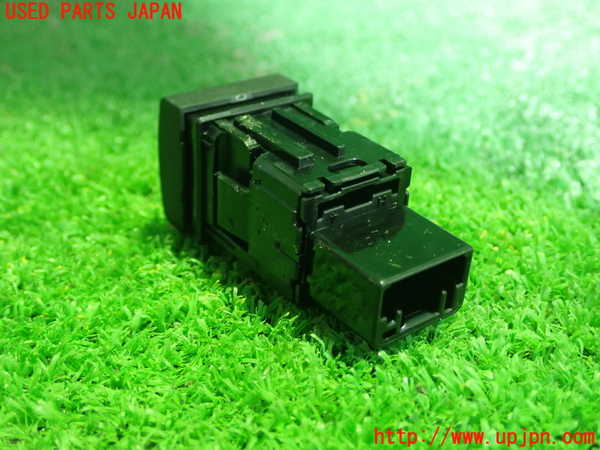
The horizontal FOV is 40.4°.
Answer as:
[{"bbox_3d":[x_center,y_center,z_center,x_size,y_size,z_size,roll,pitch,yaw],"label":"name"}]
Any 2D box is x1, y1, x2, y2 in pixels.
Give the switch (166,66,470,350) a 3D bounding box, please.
[{"bbox_3d":[0.001,-0.004,0.147,0.026,0.025,0.062,-17,35,-31],"label":"switch"}]

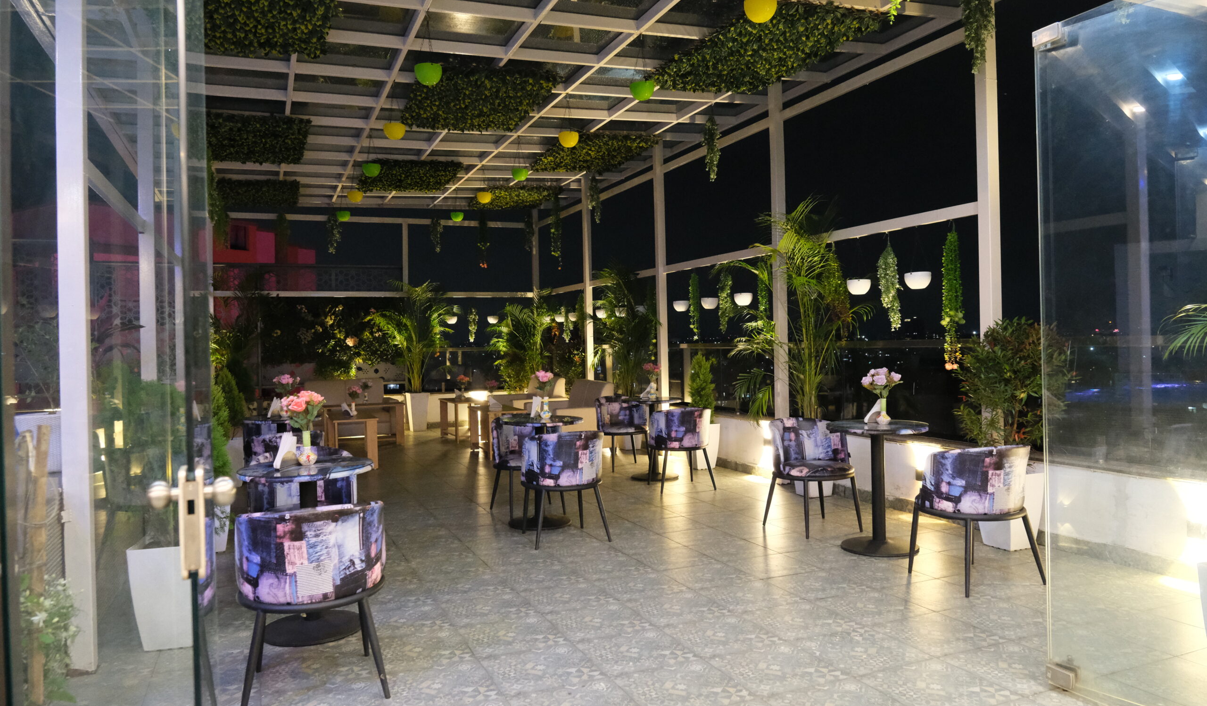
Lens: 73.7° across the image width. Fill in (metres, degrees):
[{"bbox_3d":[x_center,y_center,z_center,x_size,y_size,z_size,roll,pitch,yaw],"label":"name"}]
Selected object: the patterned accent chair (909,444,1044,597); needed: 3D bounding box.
[{"bbox_3d":[1.920,0.820,4.183,0.522,0.714,0.504,-2,1,-21],"label":"patterned accent chair"}]

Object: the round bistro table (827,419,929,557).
[{"bbox_3d":[1.643,0.796,4.817,0.590,0.742,0.590,-1,0,0],"label":"round bistro table"}]

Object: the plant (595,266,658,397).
[{"bbox_3d":[0.294,0.044,10.048,0.782,2.242,0.782,-2,0,0],"label":"plant"}]

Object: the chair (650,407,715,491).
[{"bbox_3d":[0.675,0.838,7.177,0.548,0.716,0.563,-2,0,-15],"label":"chair"}]

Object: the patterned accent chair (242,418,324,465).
[{"bbox_3d":[-2.332,0.928,5.909,0.548,0.716,0.563,-2,0,-21],"label":"patterned accent chair"}]

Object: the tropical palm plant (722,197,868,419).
[{"bbox_3d":[1.564,-0.306,6.556,1.163,1.893,1.126,-1,1,13],"label":"tropical palm plant"}]

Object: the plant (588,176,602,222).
[{"bbox_3d":[-0.113,-2.177,11.300,0.190,0.680,0.190,-2,0,-23],"label":"plant"}]

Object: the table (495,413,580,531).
[{"bbox_3d":[-0.443,0.833,5.683,0.590,0.746,0.590,-1,0,0],"label":"table"}]

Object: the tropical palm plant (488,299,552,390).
[{"bbox_3d":[-1.310,-0.129,12.627,0.959,1.427,0.942,-2,1,-6],"label":"tropical palm plant"}]

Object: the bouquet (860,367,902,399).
[{"bbox_3d":[1.684,0.182,4.886,0.253,0.192,0.225,-1,1,19],"label":"bouquet"}]

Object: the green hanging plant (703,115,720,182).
[{"bbox_3d":[0.991,-1.853,7.293,0.161,0.606,0.161,-1,0,0],"label":"green hanging plant"}]

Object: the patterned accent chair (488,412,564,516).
[{"bbox_3d":[-0.562,0.848,6.116,0.530,0.715,0.520,-1,0,-23],"label":"patterned accent chair"}]

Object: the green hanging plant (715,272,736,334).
[{"bbox_3d":[1.259,-0.529,8.295,0.211,0.640,0.211,-1,0,-23],"label":"green hanging plant"}]

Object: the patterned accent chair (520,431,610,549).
[{"bbox_3d":[-0.271,0.872,5.360,0.548,0.716,0.563,-2,0,-20],"label":"patterned accent chair"}]

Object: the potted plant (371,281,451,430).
[{"bbox_3d":[-2.951,0.046,12.342,1.206,2.286,1.106,-2,1,-13],"label":"potted plant"}]

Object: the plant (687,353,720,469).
[{"bbox_3d":[0.985,0.579,8.155,0.300,1.170,0.300,-1,0,-23],"label":"plant"}]

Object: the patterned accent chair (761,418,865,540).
[{"bbox_3d":[1.410,0.824,5.444,0.548,0.716,0.563,-2,0,-21],"label":"patterned accent chair"}]

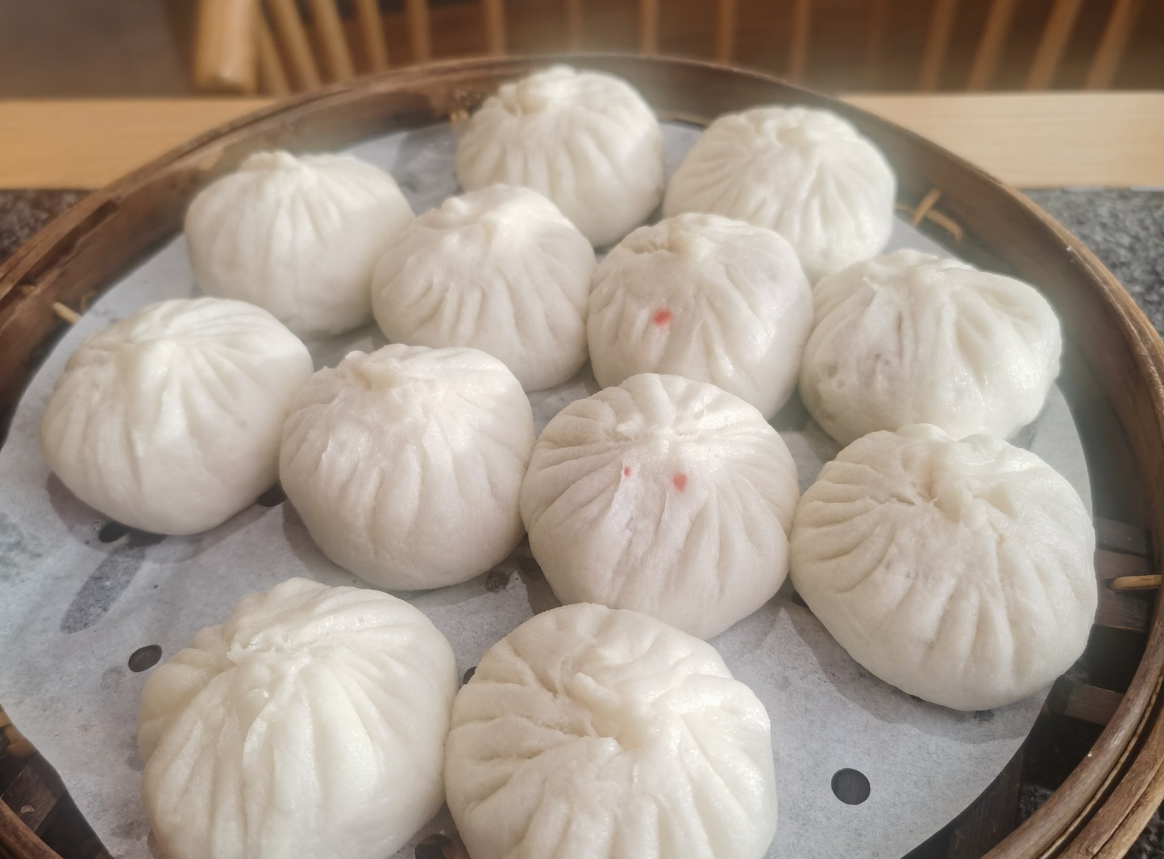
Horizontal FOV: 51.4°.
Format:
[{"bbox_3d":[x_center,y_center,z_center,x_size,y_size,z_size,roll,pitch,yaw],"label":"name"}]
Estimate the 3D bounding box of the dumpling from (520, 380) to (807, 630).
[{"bbox_3d":[0.019,0.016,0.300,0.070,0.048,0.072,2,47,4],"label":"dumpling"}]

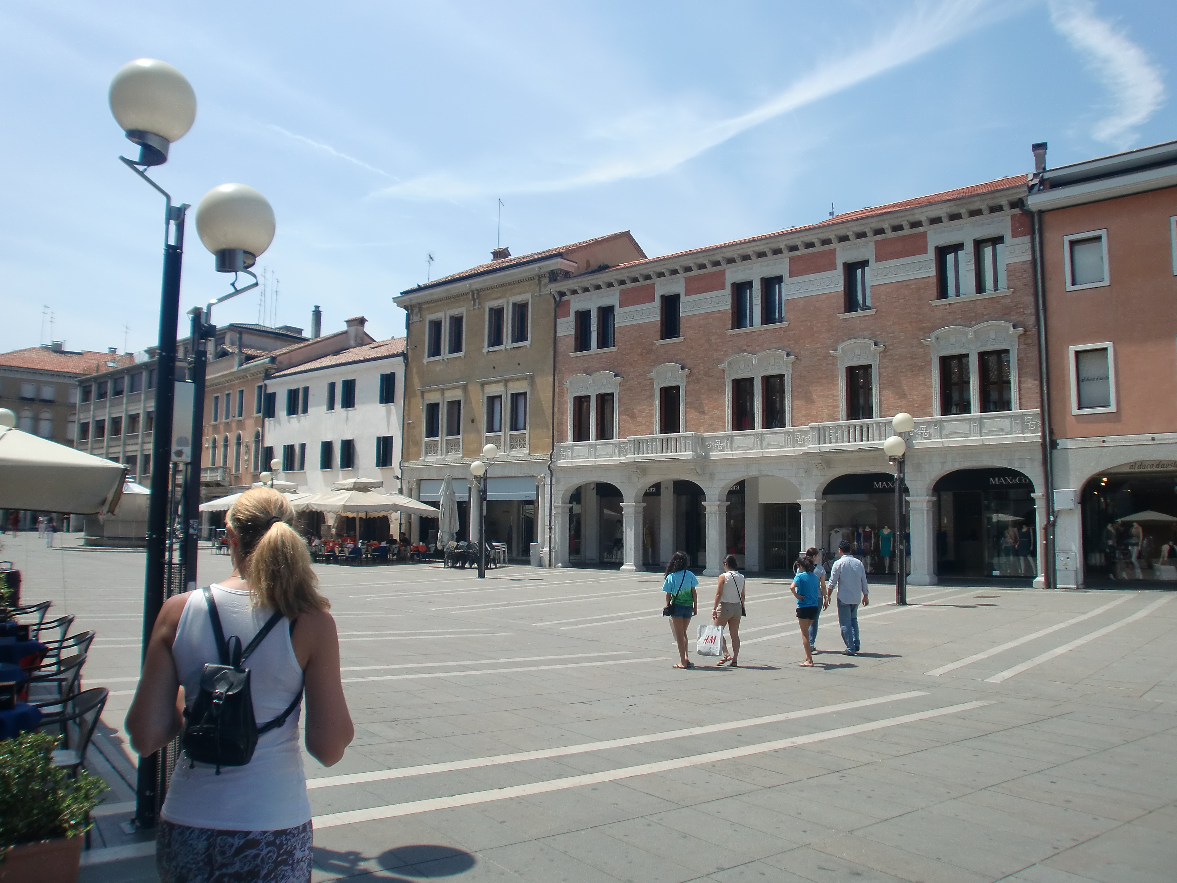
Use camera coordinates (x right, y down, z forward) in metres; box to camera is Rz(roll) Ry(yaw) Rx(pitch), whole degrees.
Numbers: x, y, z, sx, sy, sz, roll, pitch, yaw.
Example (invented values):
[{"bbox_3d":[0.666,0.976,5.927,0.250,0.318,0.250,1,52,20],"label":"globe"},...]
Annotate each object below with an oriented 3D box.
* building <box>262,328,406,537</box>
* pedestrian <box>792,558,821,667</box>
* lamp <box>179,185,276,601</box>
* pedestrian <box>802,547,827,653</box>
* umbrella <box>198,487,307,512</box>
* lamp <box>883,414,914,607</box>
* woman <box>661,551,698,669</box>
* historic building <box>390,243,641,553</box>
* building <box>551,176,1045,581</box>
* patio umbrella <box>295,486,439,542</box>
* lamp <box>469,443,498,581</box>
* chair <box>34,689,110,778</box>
[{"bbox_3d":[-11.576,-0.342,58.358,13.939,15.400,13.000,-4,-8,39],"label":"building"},{"bbox_3d":[3.009,2.334,12.228,0.430,1.521,0.340,4,-7,-27],"label":"pedestrian"},{"bbox_3d":[-2.397,0.313,5.706,0.560,4.050,0.540,1,-6,0],"label":"lamp"},{"bbox_3d":[3.431,2.407,13.432,0.460,1.595,0.350,0,-6,3],"label":"pedestrian"},{"bbox_3d":[-19.022,4.447,50.703,5.600,3.945,5.000,-4,-8,40],"label":"umbrella"},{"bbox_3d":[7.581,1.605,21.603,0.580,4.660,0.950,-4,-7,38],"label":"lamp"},{"bbox_3d":[1.256,2.285,12.134,0.460,1.570,0.330,3,-6,-20],"label":"woman"},{"bbox_3d":[-2.474,-2.086,50.214,11.255,17.400,12.000,-4,-8,38],"label":"historic building"},{"bbox_3d":[9.504,-1.593,38.768,20.400,14.400,10.500,-4,-7,38],"label":"building"},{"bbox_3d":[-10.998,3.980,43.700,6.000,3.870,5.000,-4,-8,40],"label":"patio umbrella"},{"bbox_3d":[-3.771,2.531,32.250,0.600,4.851,1.200,-4,-8,38],"label":"lamp"},{"bbox_3d":[-2.992,1.774,4.842,0.550,0.820,0.550,4,-7,-33],"label":"chair"}]

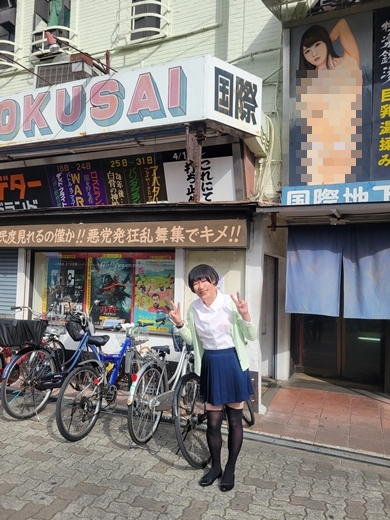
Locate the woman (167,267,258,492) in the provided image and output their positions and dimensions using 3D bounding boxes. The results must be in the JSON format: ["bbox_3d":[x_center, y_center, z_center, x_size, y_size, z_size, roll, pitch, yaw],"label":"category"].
[{"bbox_3d":[0.125,0.795,2.740,0.600,1.540,0.400,1,-3,12],"label":"woman"}]

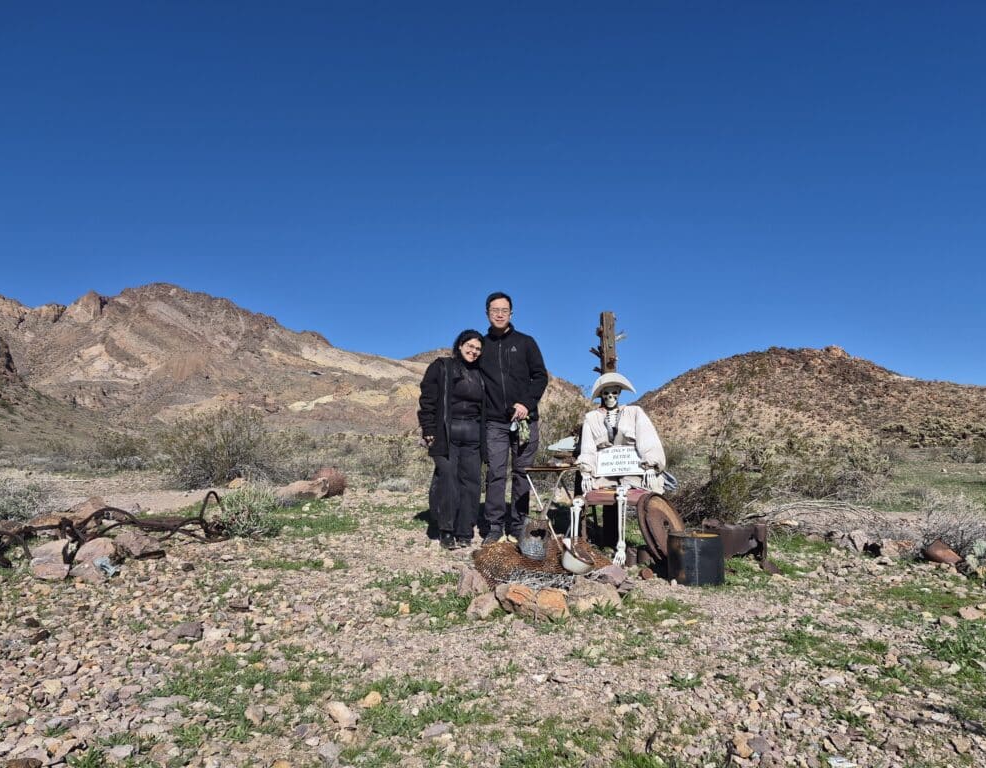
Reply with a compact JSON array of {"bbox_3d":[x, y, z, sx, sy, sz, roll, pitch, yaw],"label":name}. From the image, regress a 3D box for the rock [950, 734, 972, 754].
[{"bbox_3d":[1.251,0.964,1.820,0.058,0.042,0.050,-4,-5,34],"label":"rock"}]

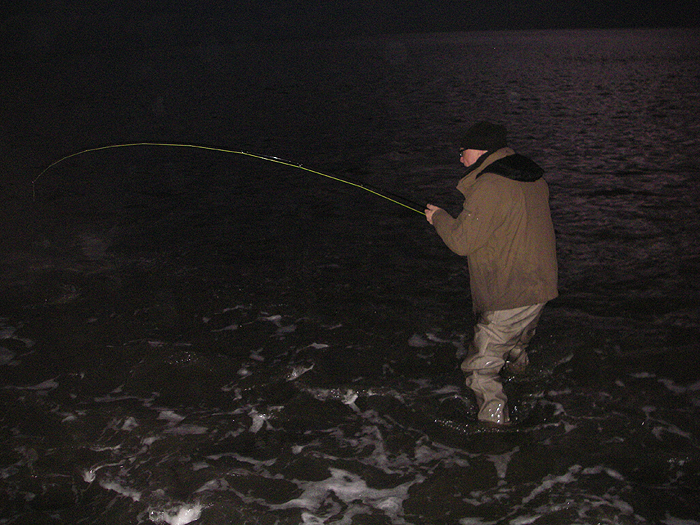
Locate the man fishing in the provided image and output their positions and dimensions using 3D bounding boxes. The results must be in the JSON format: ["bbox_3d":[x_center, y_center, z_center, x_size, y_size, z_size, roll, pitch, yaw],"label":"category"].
[{"bbox_3d":[0.730,0.115,4.030,0.680,1.700,0.620,8,19,31],"label":"man fishing"}]

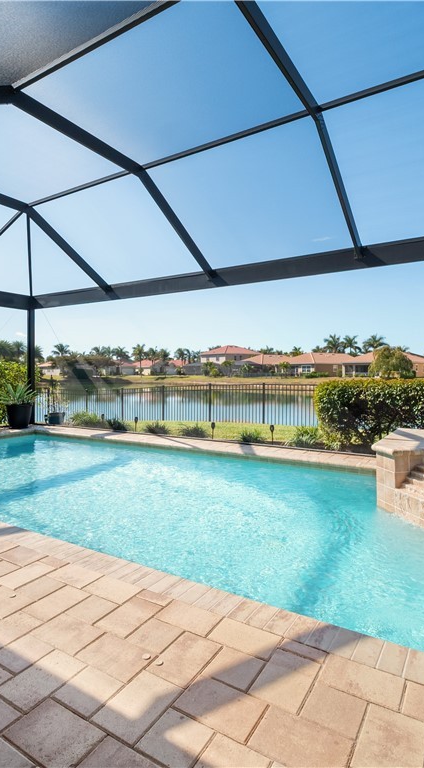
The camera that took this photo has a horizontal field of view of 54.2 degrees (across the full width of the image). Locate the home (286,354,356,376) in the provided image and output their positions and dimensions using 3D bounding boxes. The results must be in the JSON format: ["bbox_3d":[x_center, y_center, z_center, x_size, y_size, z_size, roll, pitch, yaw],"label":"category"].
[{"bbox_3d":[26.000,-4.525,96.500,17.000,5.300,10.500,-2,3,-44],"label":"home"}]

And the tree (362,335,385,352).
[{"bbox_3d":[43.166,-7.750,110.000,6.000,10.500,6.000,0,2,21],"label":"tree"}]

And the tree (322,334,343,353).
[{"bbox_3d":[32.009,-7.654,110.000,5.300,10.500,5.300,0,2,16],"label":"tree"}]

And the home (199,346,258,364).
[{"bbox_3d":[6.000,-6.733,120.000,13.500,8.400,11.000,-2,3,-44],"label":"home"}]

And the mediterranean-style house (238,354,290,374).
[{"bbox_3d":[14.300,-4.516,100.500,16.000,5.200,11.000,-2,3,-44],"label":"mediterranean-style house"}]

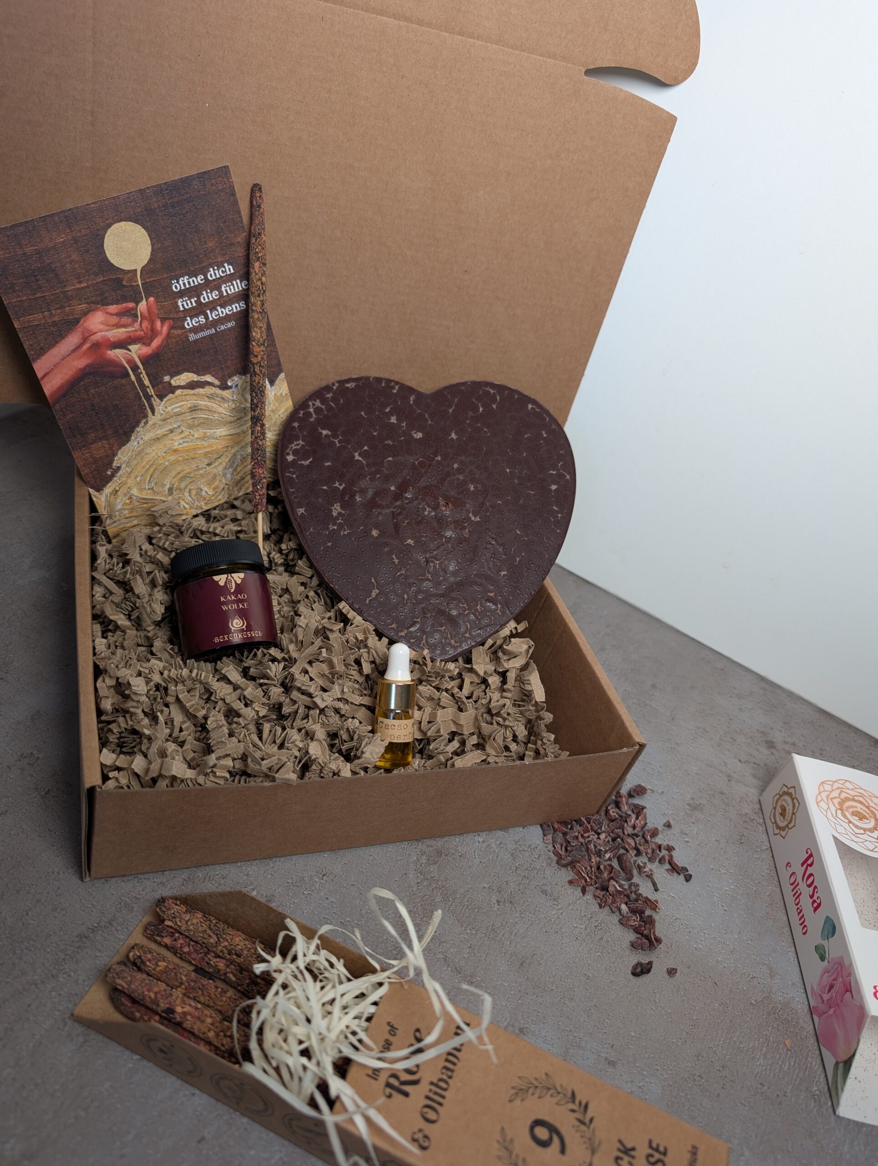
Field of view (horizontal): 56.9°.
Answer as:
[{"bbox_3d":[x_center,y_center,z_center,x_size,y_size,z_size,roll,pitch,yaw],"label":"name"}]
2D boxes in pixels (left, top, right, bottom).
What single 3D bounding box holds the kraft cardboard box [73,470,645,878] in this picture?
[{"bbox_3d":[-0.050,0.017,0.385,0.222,0.053,0.208,1,41,-26],"label":"kraft cardboard box"}]

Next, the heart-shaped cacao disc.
[{"bbox_3d":[-0.003,-0.032,0.398,0.149,0.016,0.140,-1,79,-14],"label":"heart-shaped cacao disc"}]

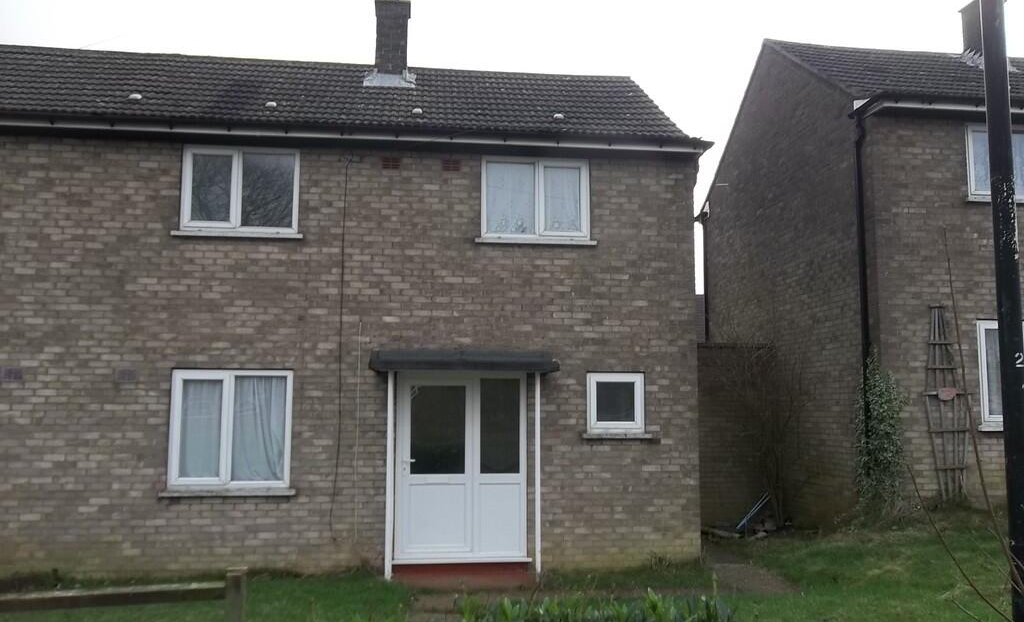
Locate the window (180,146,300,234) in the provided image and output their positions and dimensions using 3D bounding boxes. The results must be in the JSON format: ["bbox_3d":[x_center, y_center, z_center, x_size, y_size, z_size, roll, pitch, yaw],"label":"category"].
[{"bbox_3d":[-3.043,-1.350,9.004,1.274,0.967,0.100,1,-5,-5],"label":"window"}]

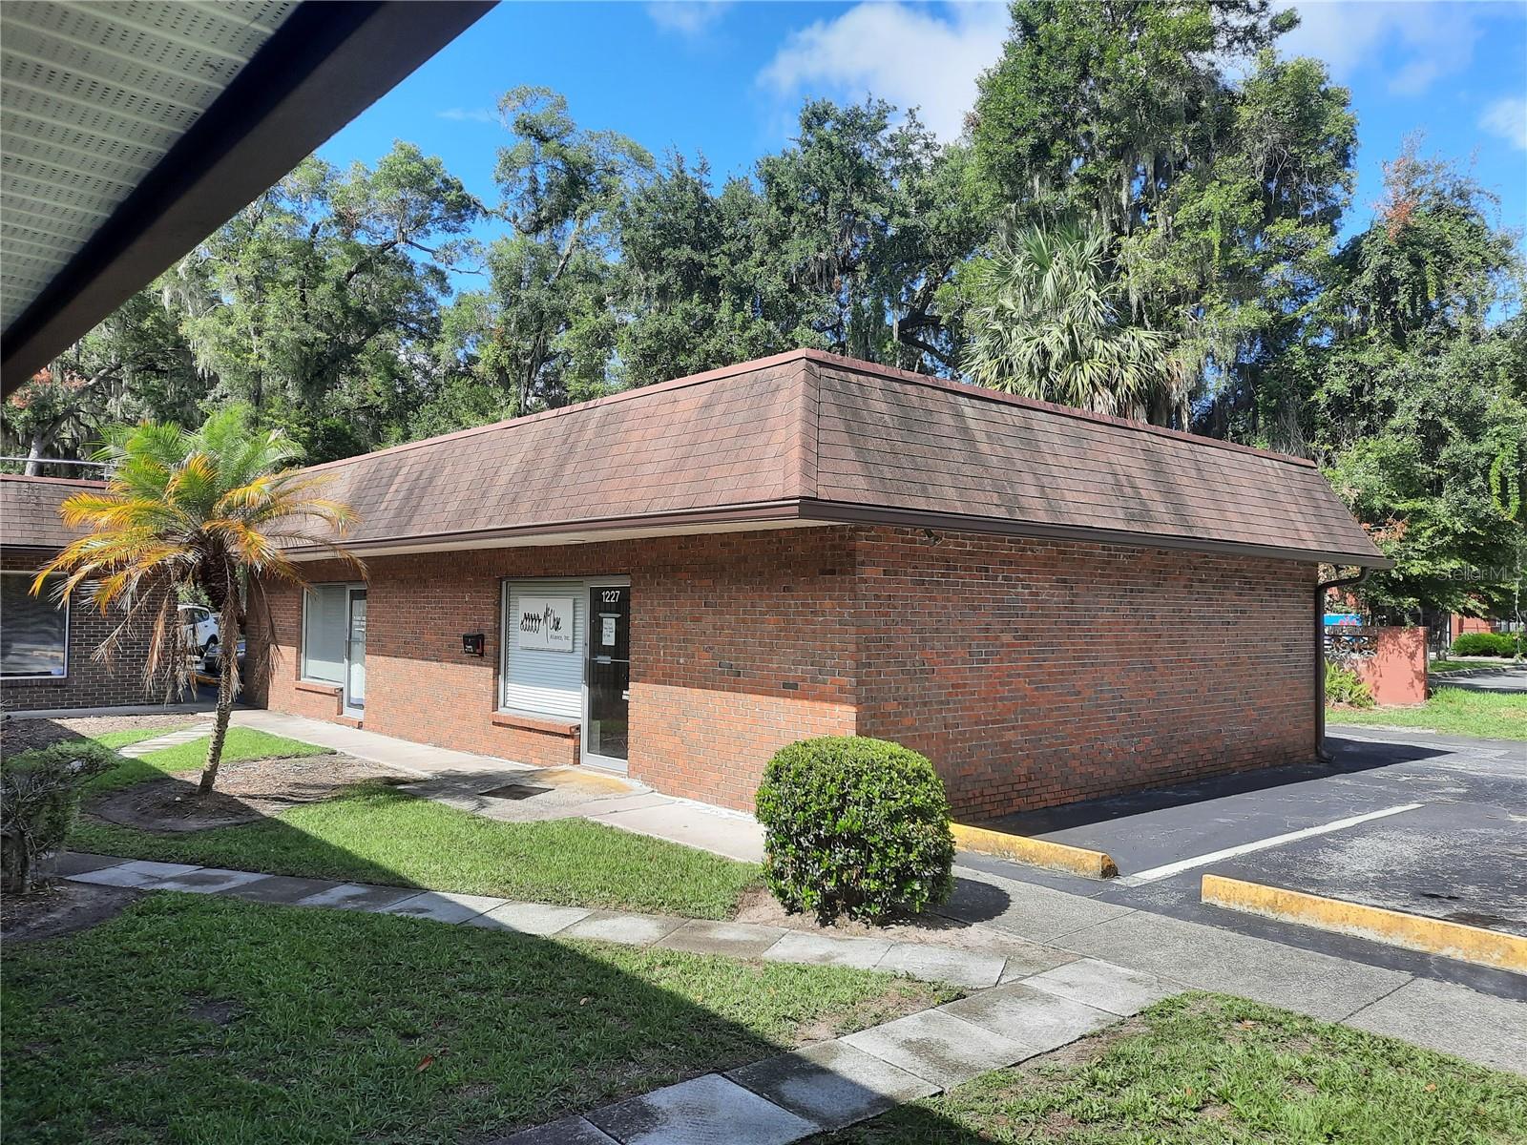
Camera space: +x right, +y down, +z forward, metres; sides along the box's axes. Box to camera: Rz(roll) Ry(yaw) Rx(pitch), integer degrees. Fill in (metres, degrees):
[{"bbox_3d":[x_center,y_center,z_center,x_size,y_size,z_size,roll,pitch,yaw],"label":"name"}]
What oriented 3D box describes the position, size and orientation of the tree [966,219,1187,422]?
[{"bbox_3d":[7.126,-2.571,25.000,4.700,10.900,4.700,1,-2,0],"label":"tree"}]

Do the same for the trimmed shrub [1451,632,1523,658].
[{"bbox_3d":[32.859,3.293,50.000,3.100,1.220,1.800,1,-2,0],"label":"trimmed shrub"}]

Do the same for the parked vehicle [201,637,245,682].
[{"bbox_3d":[-12.664,2.018,30.332,4.600,1.450,1.820,2,-2,-42],"label":"parked vehicle"}]

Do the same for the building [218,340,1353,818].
[{"bbox_3d":[-0.551,0.458,18.384,12.189,4.141,16.167,2,-2,-42],"label":"building"}]

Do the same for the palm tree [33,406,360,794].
[{"bbox_3d":[-5.621,0.276,10.950,3.050,3.800,3.050,1,-2,0],"label":"palm tree"}]

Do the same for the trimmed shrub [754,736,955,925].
[{"bbox_3d":[0.591,1.597,7.100,1.270,1.090,1.250,1,-2,0],"label":"trimmed shrub"}]

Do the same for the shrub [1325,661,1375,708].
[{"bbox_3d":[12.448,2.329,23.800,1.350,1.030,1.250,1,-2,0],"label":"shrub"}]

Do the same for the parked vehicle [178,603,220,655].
[{"bbox_3d":[-19.673,1.986,37.000,4.600,1.730,1.850,2,-2,-42],"label":"parked vehicle"}]

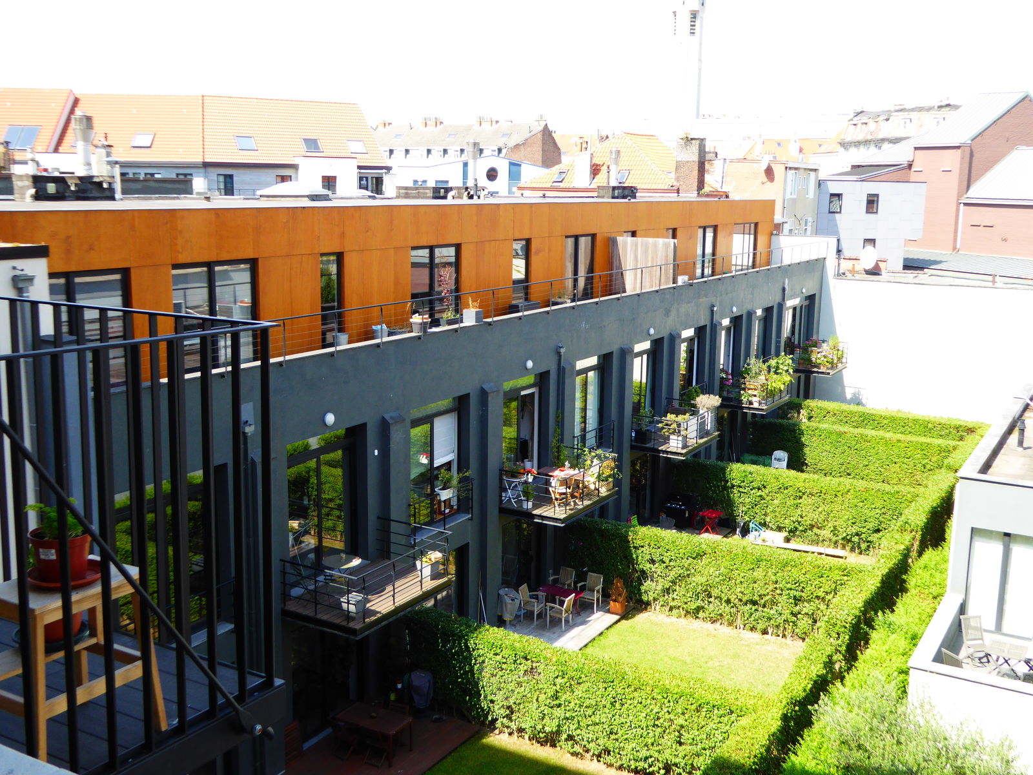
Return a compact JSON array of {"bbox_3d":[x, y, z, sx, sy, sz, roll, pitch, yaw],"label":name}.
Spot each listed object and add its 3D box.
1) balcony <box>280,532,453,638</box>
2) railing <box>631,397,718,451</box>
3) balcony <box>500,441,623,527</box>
[{"bbox_3d":[-3.025,3.878,21.688,1.931,1.226,3.194,7,12,30],"label":"balcony"},{"bbox_3d":[5.333,1.250,34.931,1.928,1.018,3.160,7,13,31],"label":"railing"},{"bbox_3d":[1.173,2.583,28.212,1.928,1.200,3.160,7,13,31],"label":"balcony"}]

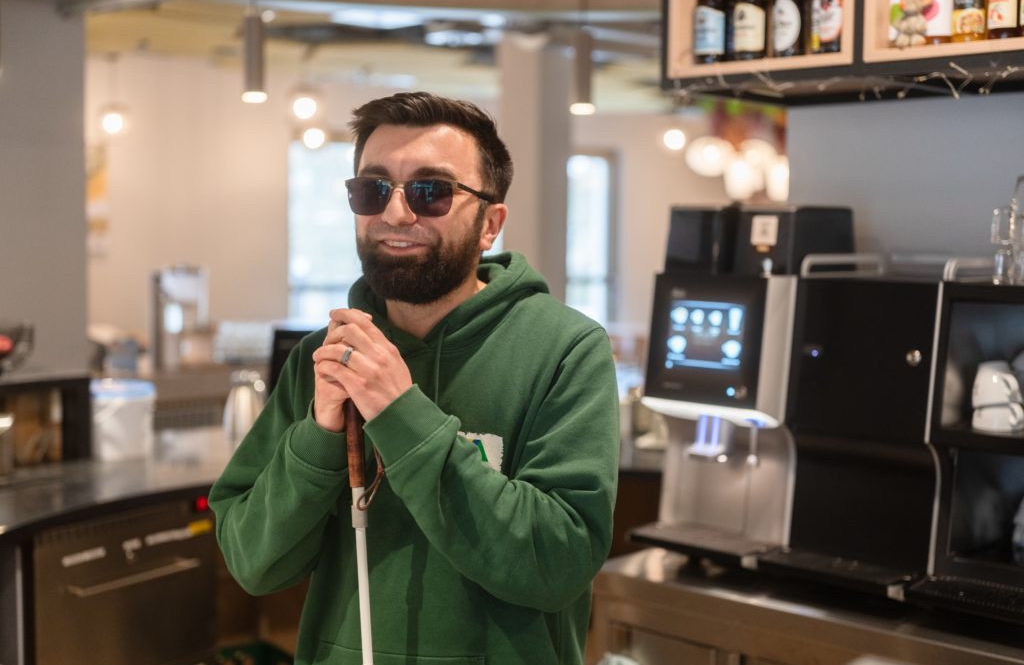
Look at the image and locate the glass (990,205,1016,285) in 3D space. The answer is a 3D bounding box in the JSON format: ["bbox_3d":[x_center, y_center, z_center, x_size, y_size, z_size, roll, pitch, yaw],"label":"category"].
[{"bbox_3d":[0.864,-0.153,2.500,0.047,0.138,0.047,5,6,43],"label":"glass"}]

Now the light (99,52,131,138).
[{"bbox_3d":[-2.879,-1.716,10.300,0.210,0.600,0.210,0,5,0],"label":"light"}]

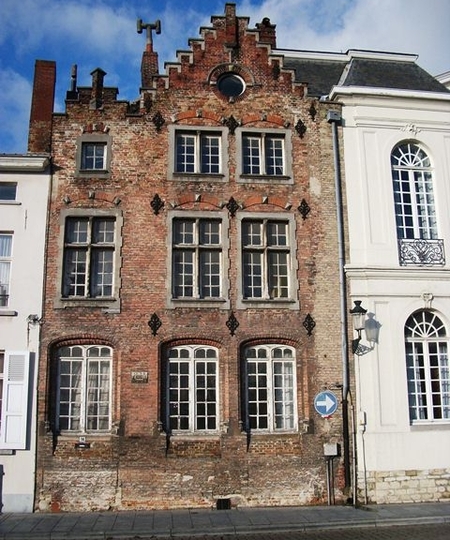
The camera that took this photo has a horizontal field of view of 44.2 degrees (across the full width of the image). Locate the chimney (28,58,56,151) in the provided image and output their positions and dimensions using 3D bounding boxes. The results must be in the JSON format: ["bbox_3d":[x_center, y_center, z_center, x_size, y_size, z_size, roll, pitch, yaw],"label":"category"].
[{"bbox_3d":[-4.745,-4.159,14.507,0.490,2.571,0.450,1,-11,-7],"label":"chimney"}]

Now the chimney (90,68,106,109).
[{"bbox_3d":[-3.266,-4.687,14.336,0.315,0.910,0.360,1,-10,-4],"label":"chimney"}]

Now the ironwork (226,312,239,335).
[{"bbox_3d":[0.182,1.322,13.458,0.286,0.575,0.060,1,-10,-4],"label":"ironwork"}]

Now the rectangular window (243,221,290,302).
[{"bbox_3d":[1.033,-0.242,13.928,1.169,1.998,0.160,1,-10,-4],"label":"rectangular window"}]

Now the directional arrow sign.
[{"bbox_3d":[2.339,3.085,12.809,0.568,0.577,0.040,1,-11,-5],"label":"directional arrow sign"}]

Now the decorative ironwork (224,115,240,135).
[{"bbox_3d":[0.193,-3.653,14.022,0.393,0.541,0.060,1,-11,-5],"label":"decorative ironwork"}]

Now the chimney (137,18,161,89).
[{"bbox_3d":[-2.288,-6.375,16.665,0.620,2.164,0.600,1,-10,-4],"label":"chimney"}]

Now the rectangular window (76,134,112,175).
[{"bbox_3d":[-3.199,-2.797,13.625,0.820,1.060,0.160,1,-11,-5],"label":"rectangular window"}]

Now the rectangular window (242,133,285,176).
[{"bbox_3d":[1.001,-2.994,14.522,1.126,1.219,0.160,1,-11,-7],"label":"rectangular window"}]

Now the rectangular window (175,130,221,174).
[{"bbox_3d":[-0.704,-3.026,14.289,1.166,1.099,0.160,1,-10,-4],"label":"rectangular window"}]

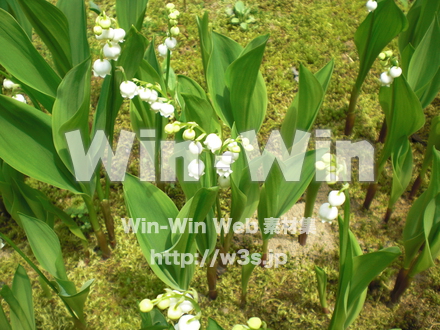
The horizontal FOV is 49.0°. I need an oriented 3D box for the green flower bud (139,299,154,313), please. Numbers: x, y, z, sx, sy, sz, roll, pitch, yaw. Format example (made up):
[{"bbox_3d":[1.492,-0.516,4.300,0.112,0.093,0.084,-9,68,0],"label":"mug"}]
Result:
[{"bbox_3d":[-0.031,0.060,0.205,0.006,0.006,0.006,-9,39,-11],"label":"green flower bud"}]

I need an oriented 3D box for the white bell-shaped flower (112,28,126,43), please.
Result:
[{"bbox_3d":[-0.053,-0.068,0.254,0.007,0.007,0.007,-14,31,0],"label":"white bell-shaped flower"}]

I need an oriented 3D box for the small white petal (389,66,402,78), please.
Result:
[{"bbox_3d":[0.140,-0.074,0.385,0.010,0.010,0.010,0,40,0],"label":"small white petal"}]

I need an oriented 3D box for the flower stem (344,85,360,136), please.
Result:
[{"bbox_3d":[0.121,-0.048,0.436,0.006,0.052,0.006,12,39,14],"label":"flower stem"}]

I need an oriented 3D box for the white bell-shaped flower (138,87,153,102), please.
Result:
[{"bbox_3d":[-0.052,-0.049,0.335,0.010,0.009,0.010,-6,37,-8],"label":"white bell-shaped flower"}]

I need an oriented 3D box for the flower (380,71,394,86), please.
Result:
[{"bbox_3d":[0.137,-0.070,0.395,0.010,0.011,0.010,13,39,17],"label":"flower"}]

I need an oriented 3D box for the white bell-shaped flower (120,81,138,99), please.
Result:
[{"bbox_3d":[-0.046,-0.038,0.245,0.009,0.009,0.009,-7,36,0],"label":"white bell-shaped flower"}]

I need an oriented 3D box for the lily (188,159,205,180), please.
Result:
[{"bbox_3d":[-0.014,0.003,0.300,0.010,0.011,0.010,0,38,0],"label":"lily"}]

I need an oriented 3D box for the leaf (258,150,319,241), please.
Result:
[{"bbox_3d":[0.048,0.025,0.362,0.037,0.082,0.026,11,38,-9],"label":"leaf"}]

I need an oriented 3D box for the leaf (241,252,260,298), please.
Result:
[{"bbox_3d":[0.023,0.085,0.368,0.014,0.046,0.011,9,38,-7],"label":"leaf"}]

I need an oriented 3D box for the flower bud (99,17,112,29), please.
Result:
[{"bbox_3d":[-0.073,-0.091,0.310,0.007,0.008,0.007,0,40,0],"label":"flower bud"}]

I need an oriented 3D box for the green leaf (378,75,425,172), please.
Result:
[{"bbox_3d":[0.121,-0.029,0.322,0.027,0.074,0.015,14,37,19],"label":"green leaf"}]

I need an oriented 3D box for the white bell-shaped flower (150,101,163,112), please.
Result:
[{"bbox_3d":[-0.041,-0.038,0.315,0.009,0.009,0.009,0,40,0],"label":"white bell-shaped flower"}]

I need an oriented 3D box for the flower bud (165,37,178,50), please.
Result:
[{"bbox_3d":[-0.041,-0.102,0.405,0.010,0.009,0.010,-4,37,-5],"label":"flower bud"}]

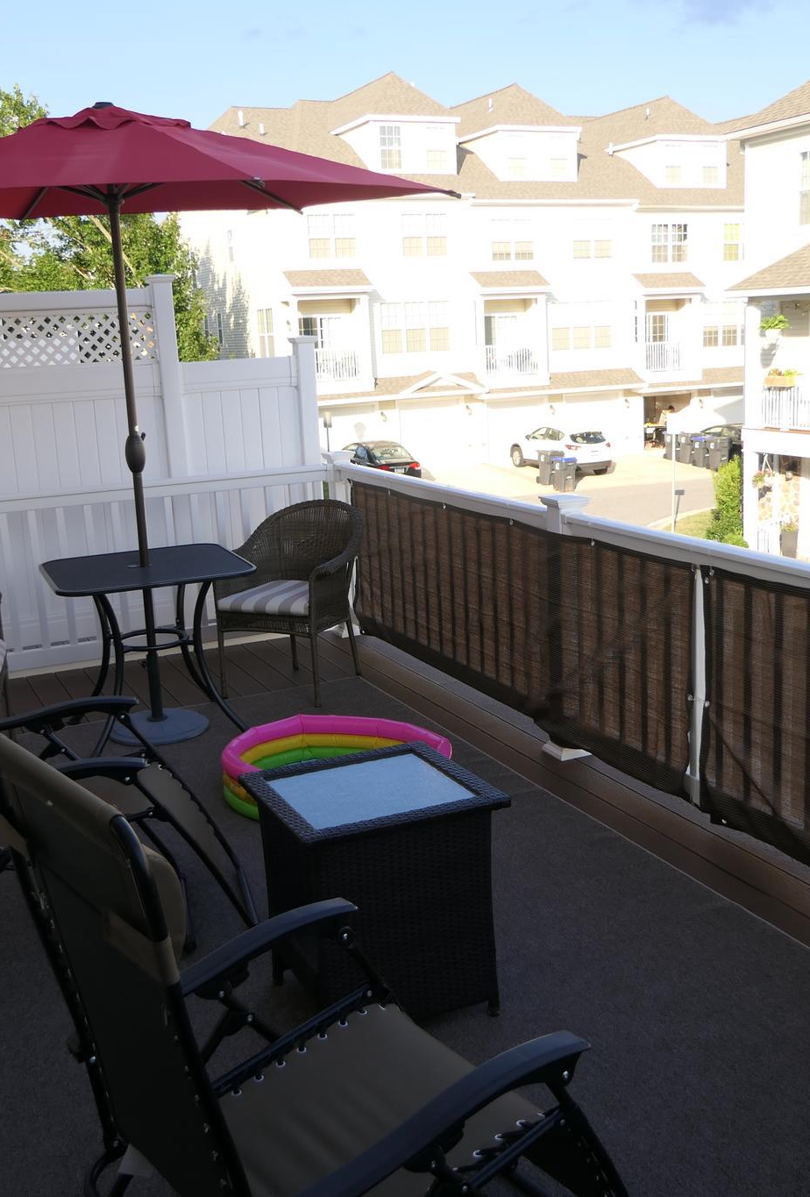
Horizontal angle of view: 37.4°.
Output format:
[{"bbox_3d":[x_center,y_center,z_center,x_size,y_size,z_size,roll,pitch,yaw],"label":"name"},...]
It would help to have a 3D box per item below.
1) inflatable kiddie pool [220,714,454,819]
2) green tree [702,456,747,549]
[{"bbox_3d":[-0.251,0.626,4.485,0.850,0.200,0.850,-3,13,1],"label":"inflatable kiddie pool"},{"bbox_3d":[7.030,-2.069,26.505,1.000,2.150,1.000,-9,14,-24],"label":"green tree"}]

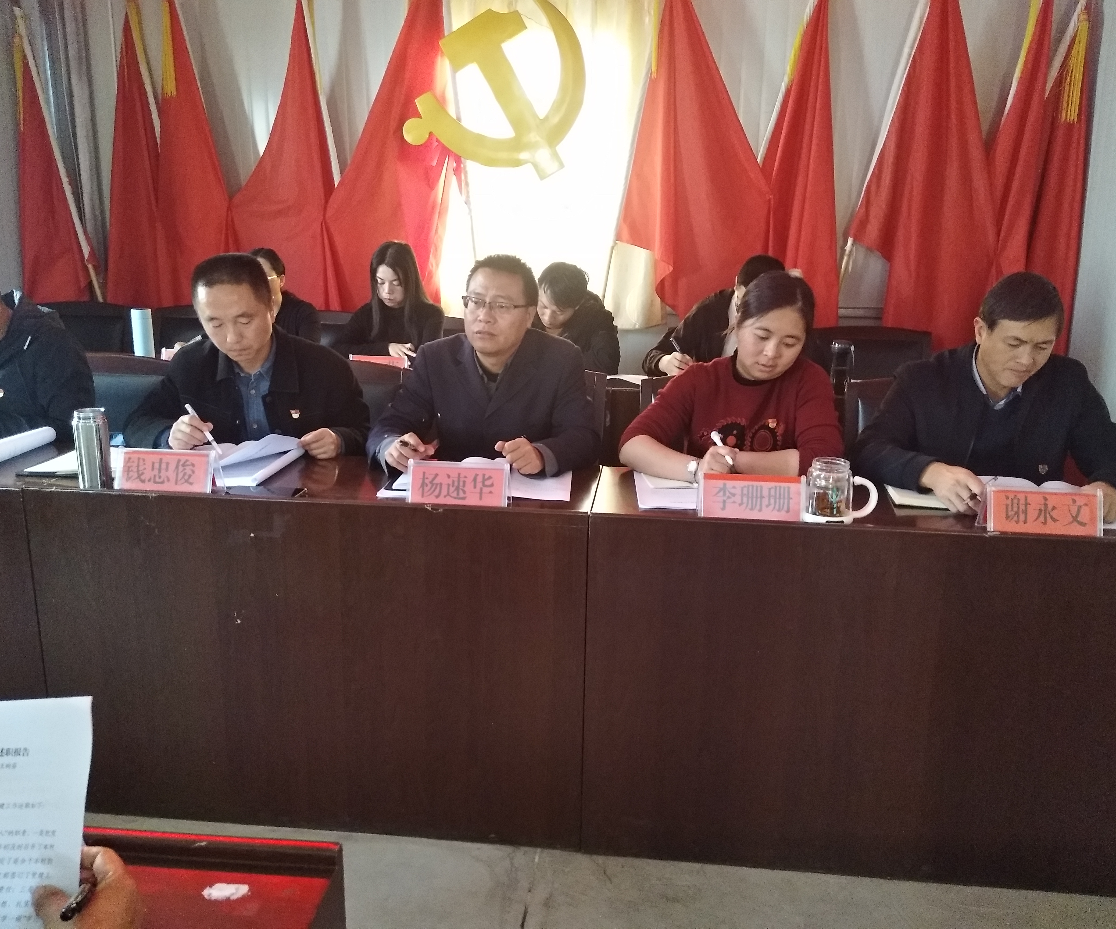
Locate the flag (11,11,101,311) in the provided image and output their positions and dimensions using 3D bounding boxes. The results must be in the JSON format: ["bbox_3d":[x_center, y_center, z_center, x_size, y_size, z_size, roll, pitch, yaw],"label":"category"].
[{"bbox_3d":[-2.644,-1.452,4.862,0.460,1.700,0.260,2,13,6],"label":"flag"}]

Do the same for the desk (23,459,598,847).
[{"bbox_3d":[-0.515,0.397,2.166,1.190,0.760,0.400,2,13,6],"label":"desk"}]

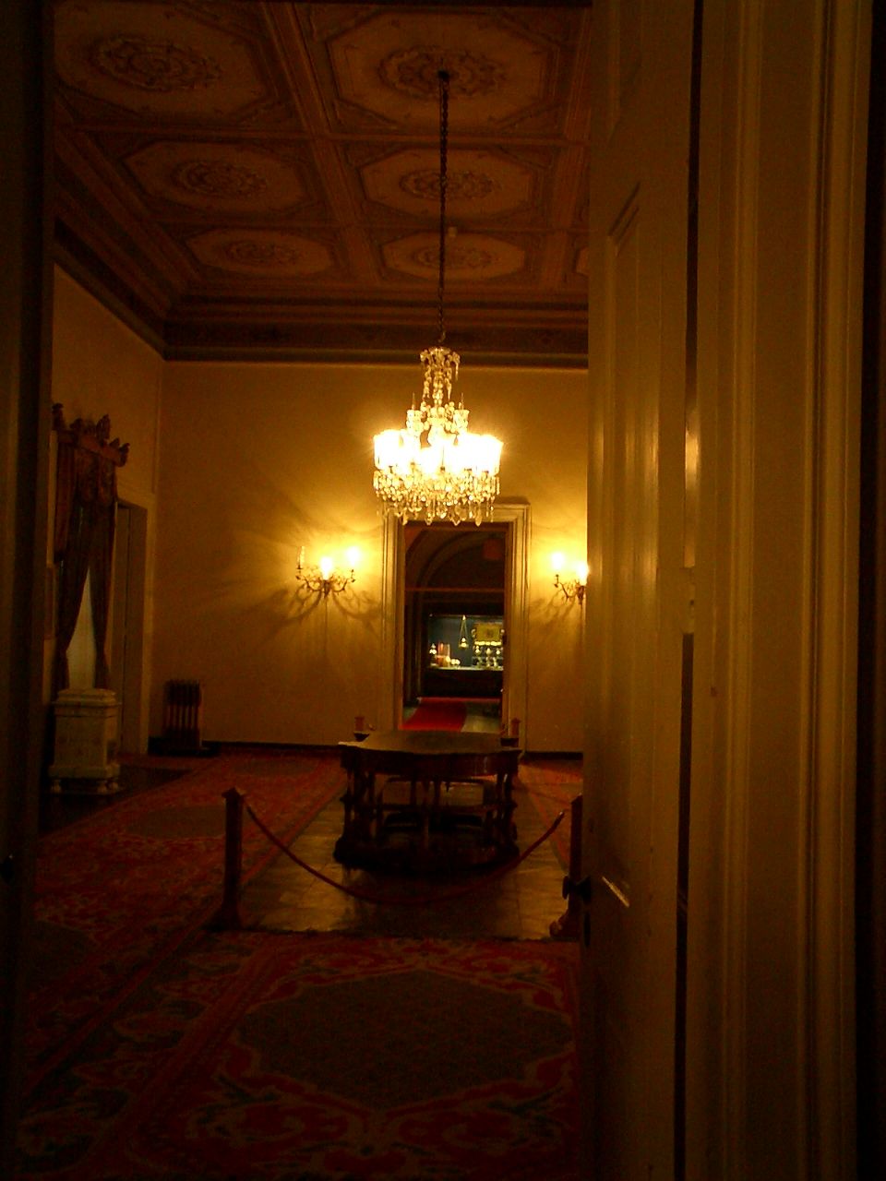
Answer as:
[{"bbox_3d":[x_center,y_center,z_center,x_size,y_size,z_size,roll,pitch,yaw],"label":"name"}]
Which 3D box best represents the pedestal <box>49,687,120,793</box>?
[{"bbox_3d":[-3.434,1.435,12.198,0.565,0.996,0.460,1,-2,2],"label":"pedestal"}]

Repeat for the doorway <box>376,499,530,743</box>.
[{"bbox_3d":[0.150,0.509,16.301,1.871,3.292,0.300,1,-2,2],"label":"doorway"}]

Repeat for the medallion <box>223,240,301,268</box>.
[{"bbox_3d":[-2.128,-3.937,14.888,0.960,0.070,0.960,1,-2,2],"label":"medallion"}]

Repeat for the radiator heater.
[{"bbox_3d":[-3.322,1.610,16.097,0.521,0.924,0.250,1,-2,2],"label":"radiator heater"}]

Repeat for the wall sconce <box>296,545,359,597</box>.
[{"bbox_3d":[-1.483,-0.242,16.162,0.806,0.638,0.380,1,-2,2],"label":"wall sconce"}]

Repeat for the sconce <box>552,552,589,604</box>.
[{"bbox_3d":[1.765,-0.159,16.051,0.748,0.658,0.380,1,-2,2],"label":"sconce"}]

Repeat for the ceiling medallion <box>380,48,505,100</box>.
[{"bbox_3d":[-0.004,-4.061,10.003,0.960,0.070,0.960,1,-2,2],"label":"ceiling medallion"}]

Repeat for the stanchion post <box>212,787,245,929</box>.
[{"bbox_3d":[-1.128,1.429,6.805,0.210,0.731,0.210,1,-2,2],"label":"stanchion post"}]

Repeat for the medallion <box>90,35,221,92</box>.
[{"bbox_3d":[-2.270,-4.113,9.936,0.960,0.070,0.960,1,-2,2],"label":"medallion"}]

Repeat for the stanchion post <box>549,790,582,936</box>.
[{"bbox_3d":[0.706,1.463,6.768,0.210,0.742,0.210,1,-2,2],"label":"stanchion post"}]

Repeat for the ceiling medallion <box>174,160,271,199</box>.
[{"bbox_3d":[-2.189,-4.023,12.447,0.960,0.070,0.960,1,-2,2],"label":"ceiling medallion"}]

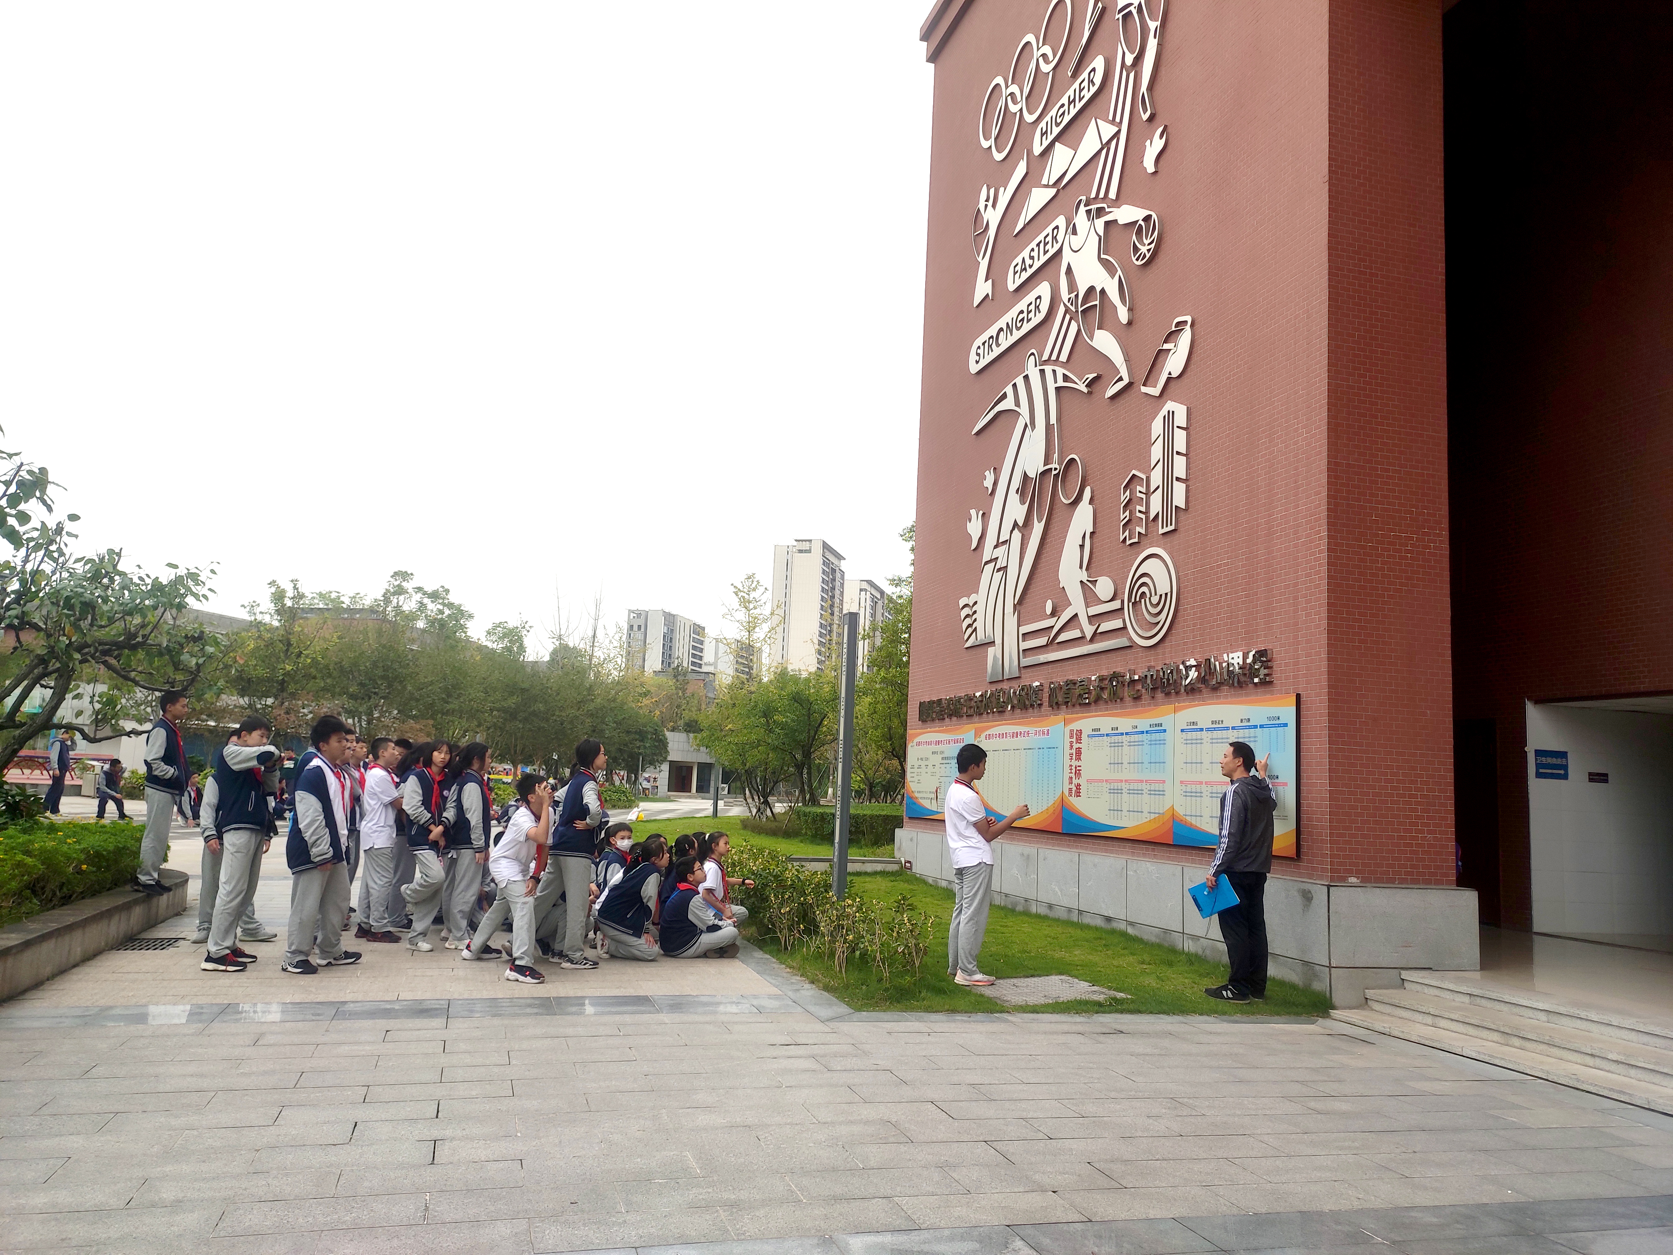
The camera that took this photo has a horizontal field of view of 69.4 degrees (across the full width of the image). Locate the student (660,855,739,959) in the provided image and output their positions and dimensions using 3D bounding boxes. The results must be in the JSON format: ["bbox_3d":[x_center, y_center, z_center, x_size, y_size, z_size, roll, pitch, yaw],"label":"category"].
[{"bbox_3d":[-1.102,2.245,9.698,0.580,0.771,0.580,5,-8,-12],"label":"student"}]

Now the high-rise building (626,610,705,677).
[{"bbox_3d":[-64.799,27.687,452.386,13.840,62.756,42.729,1,-8,16],"label":"high-rise building"}]

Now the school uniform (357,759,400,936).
[{"bbox_3d":[-3.719,1.783,9.808,0.360,1.355,0.460,5,-8,-14],"label":"school uniform"}]

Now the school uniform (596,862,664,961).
[{"bbox_3d":[-1.603,2.203,9.422,0.540,0.720,0.460,4,-8,-7],"label":"school uniform"}]

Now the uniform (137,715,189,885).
[{"bbox_3d":[-5.483,1.427,9.841,0.360,1.402,0.440,4,-8,-10],"label":"uniform"}]

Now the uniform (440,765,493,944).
[{"bbox_3d":[-2.983,1.848,9.779,0.340,1.380,0.430,4,-8,-8],"label":"uniform"}]

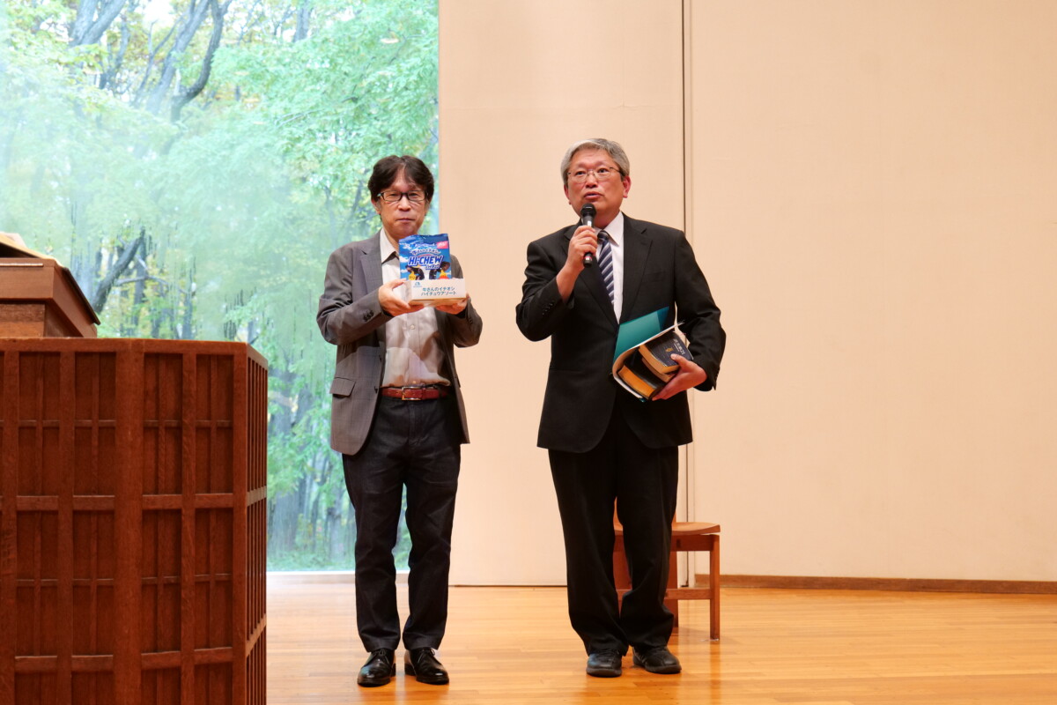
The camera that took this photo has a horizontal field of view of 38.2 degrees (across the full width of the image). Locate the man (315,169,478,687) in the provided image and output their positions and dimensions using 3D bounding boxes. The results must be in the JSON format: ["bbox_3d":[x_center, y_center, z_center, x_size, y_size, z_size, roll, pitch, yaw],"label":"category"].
[{"bbox_3d":[-0.395,0.194,4.803,0.510,1.675,0.500,0,-3,-9],"label":"man"}]

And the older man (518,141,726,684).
[{"bbox_3d":[0.293,0.161,4.968,0.660,1.757,0.440,0,-3,5],"label":"older man"}]

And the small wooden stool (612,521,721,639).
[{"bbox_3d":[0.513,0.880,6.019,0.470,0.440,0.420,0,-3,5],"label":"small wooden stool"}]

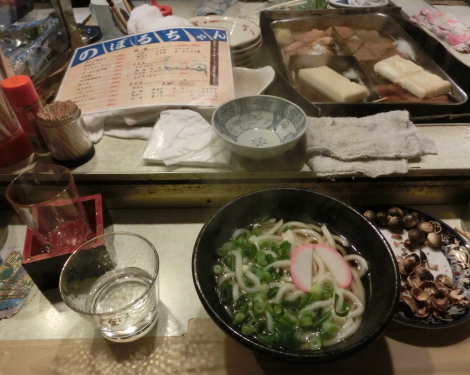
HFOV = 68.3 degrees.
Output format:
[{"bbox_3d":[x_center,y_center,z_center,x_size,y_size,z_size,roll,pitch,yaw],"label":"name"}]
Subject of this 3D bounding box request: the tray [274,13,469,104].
[{"bbox_3d":[0.248,-0.264,0.745,0.287,0.065,0.420,-2,44,-1],"label":"tray"}]

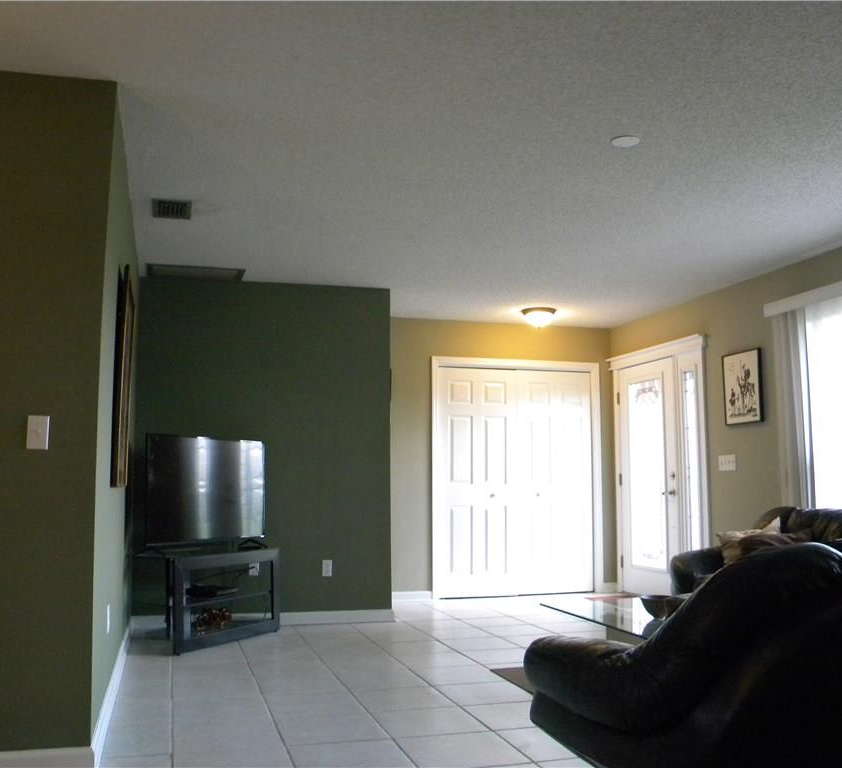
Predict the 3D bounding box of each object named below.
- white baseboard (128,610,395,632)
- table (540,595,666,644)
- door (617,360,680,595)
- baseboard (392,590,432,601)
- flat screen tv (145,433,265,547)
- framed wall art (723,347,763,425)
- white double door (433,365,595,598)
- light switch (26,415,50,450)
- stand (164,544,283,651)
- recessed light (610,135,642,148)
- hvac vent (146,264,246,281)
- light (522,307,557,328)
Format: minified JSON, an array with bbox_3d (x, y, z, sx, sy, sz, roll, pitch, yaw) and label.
[{"bbox_3d":[-1.054,1.652,5.783,1.820,0.086,0.016,2,-7,-17],"label":"white baseboard"},{"bbox_3d":[1.222,1.291,4.034,0.950,0.340,1.050,2,-7,-17],"label":"table"},{"bbox_3d":[1.982,0.844,7.273,0.050,2.030,0.890,2,-7,-17],"label":"door"},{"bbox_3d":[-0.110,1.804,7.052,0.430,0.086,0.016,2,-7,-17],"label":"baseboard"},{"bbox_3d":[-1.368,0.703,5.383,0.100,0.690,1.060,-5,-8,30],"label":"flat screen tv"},{"bbox_3d":[2.349,0.029,6.076,0.030,0.520,0.405,2,-7,-17],"label":"framed wall art"},{"bbox_3d":[0.873,0.877,7.489,1.510,2.020,0.050,2,-7,-17],"label":"white double door"},{"bbox_3d":[-1.325,0.169,2.863,0.070,0.115,0.010,2,-7,-17],"label":"light switch"},{"bbox_3d":[-1.402,1.365,5.347,0.500,0.550,0.910,-5,-8,32],"label":"stand"},{"bbox_3d":[0.896,-1.055,3.628,0.130,0.015,0.130,0,-7,0],"label":"recessed light"},{"bbox_3d":[-1.569,-0.778,5.771,0.655,0.020,0.340,2,-7,-17],"label":"hvac vent"},{"bbox_3d":[1.005,-0.551,7.103,0.300,0.150,0.300,0,-7,0],"label":"light"}]

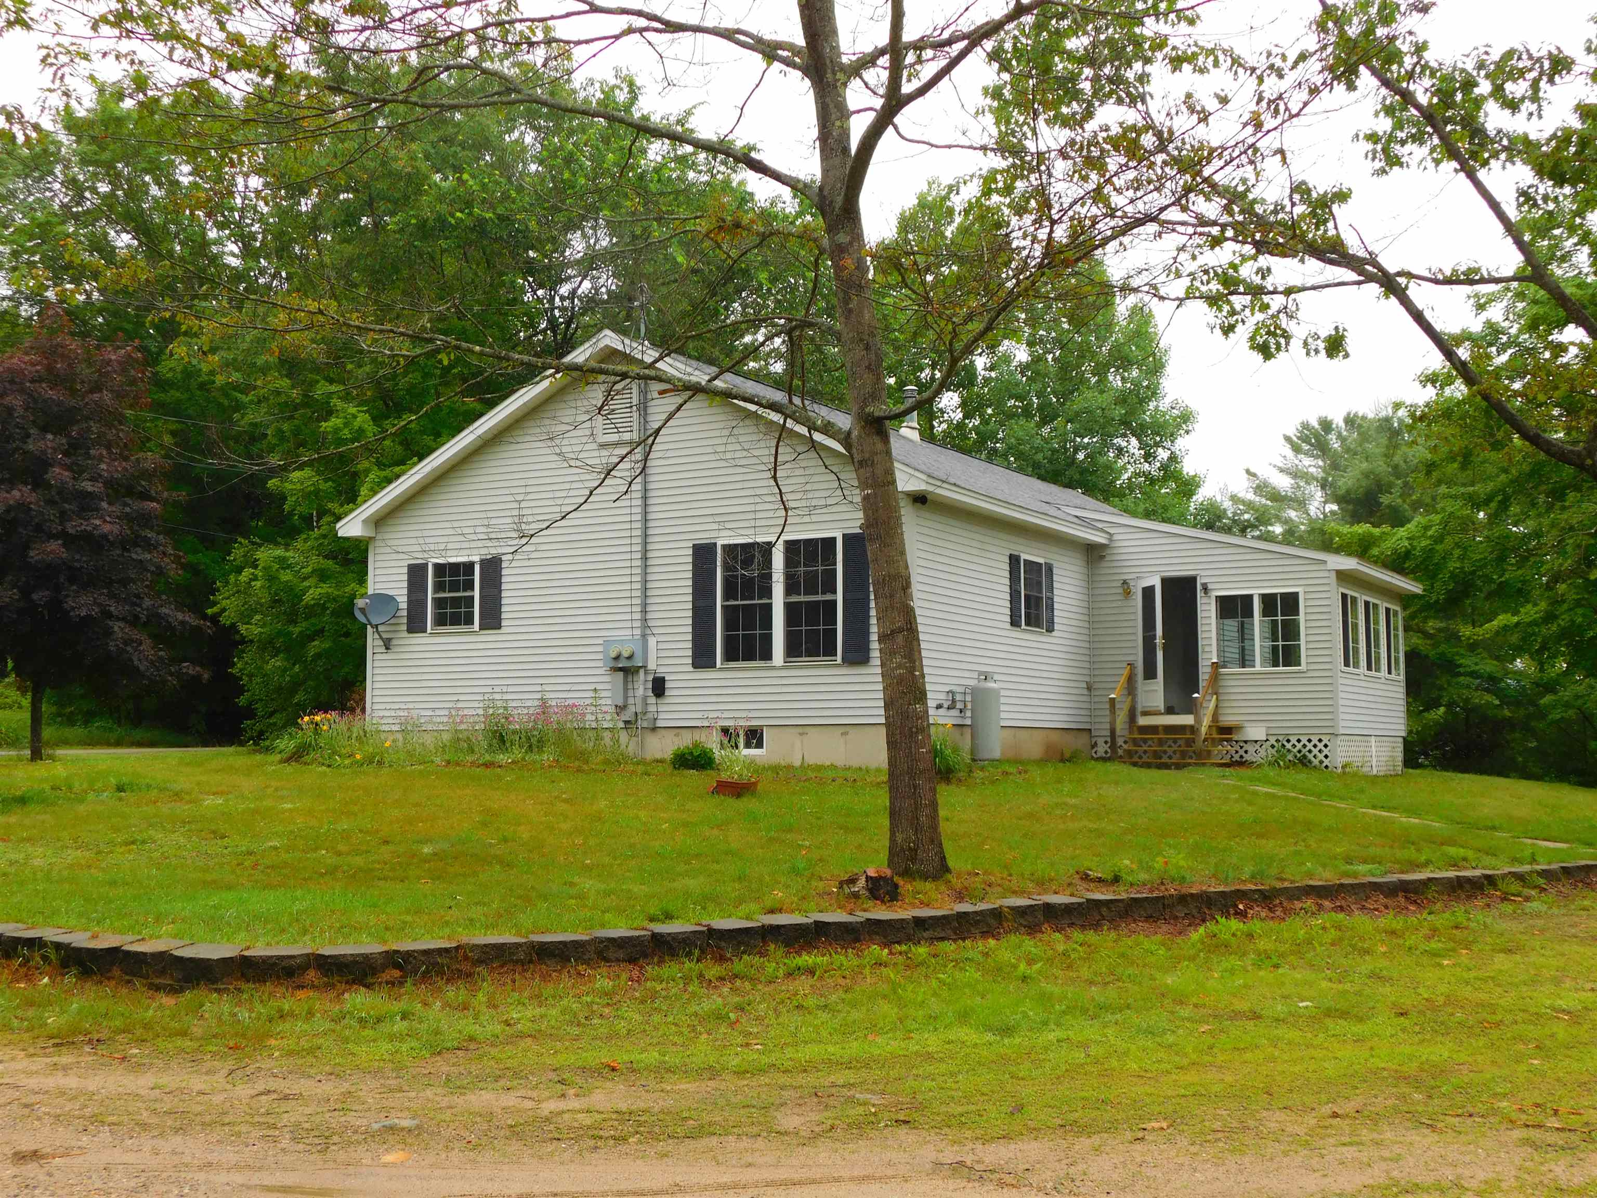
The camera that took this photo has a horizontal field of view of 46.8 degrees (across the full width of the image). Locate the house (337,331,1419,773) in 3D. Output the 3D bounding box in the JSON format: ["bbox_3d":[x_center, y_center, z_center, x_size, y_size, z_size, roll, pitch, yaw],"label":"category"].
[{"bbox_3d":[3.181,-0.083,30.910,12.960,5.930,17.200,-3,-6,28],"label":"house"}]

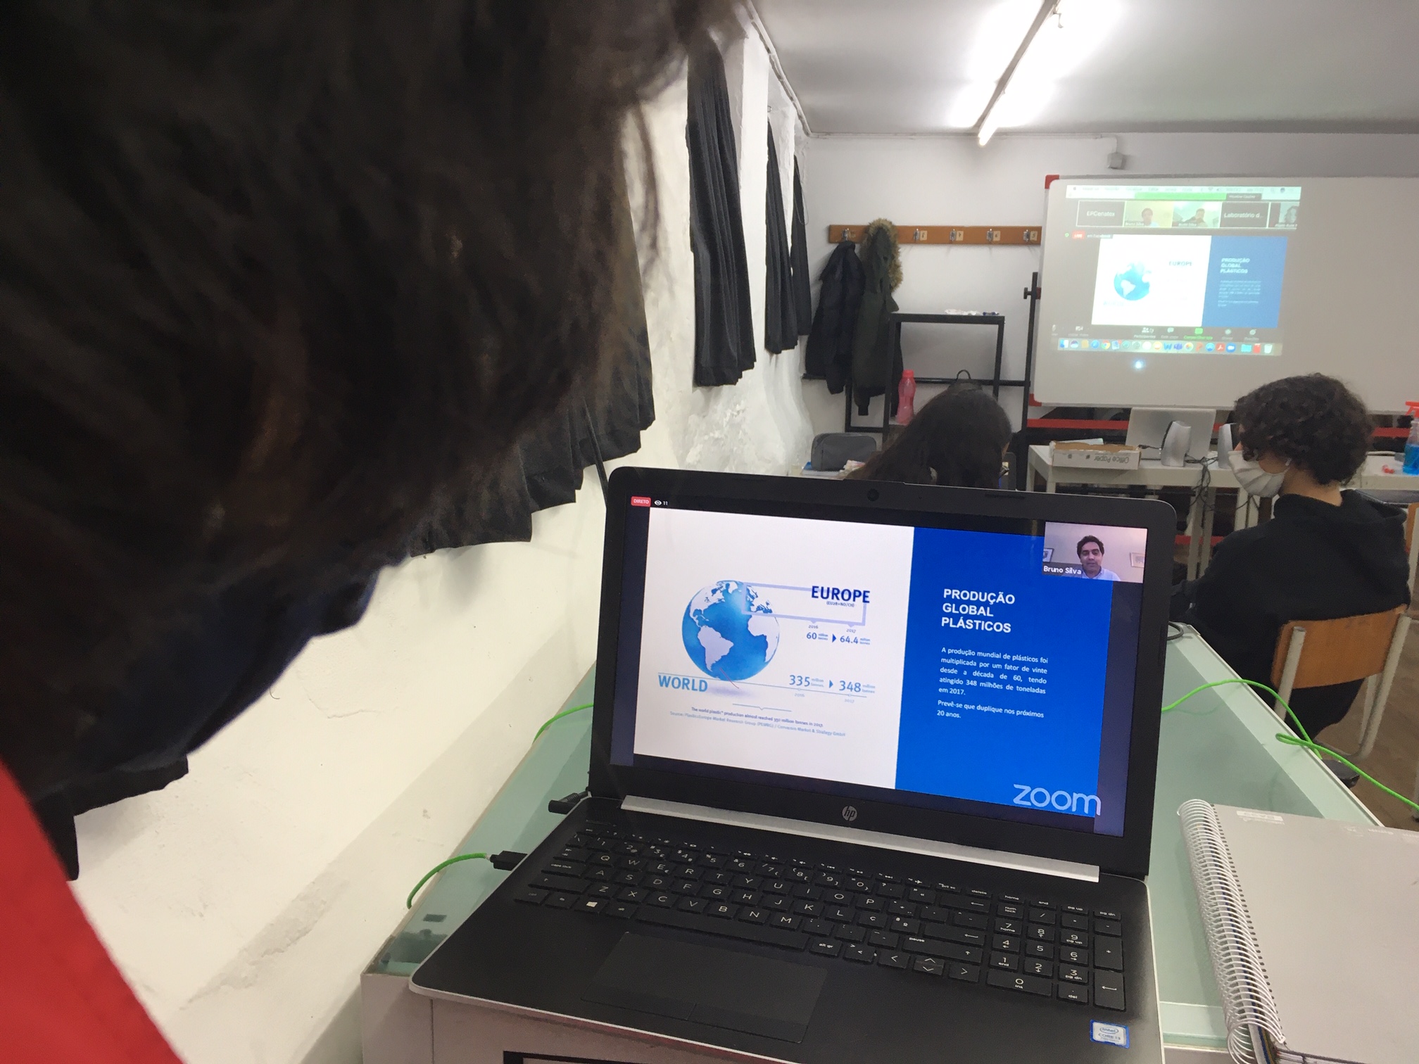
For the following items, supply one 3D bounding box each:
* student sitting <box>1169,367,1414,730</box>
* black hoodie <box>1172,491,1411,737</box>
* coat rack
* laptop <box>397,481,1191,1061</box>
[{"bbox_3d":[1.187,0.258,2.787,0.520,1.250,0.660,-5,13,-25],"label":"student sitting"},{"bbox_3d":[1.234,0.165,2.671,0.520,0.580,0.450,-5,13,-25],"label":"black hoodie"},{"bbox_3d":[1.174,-1.543,6.181,1.090,0.095,0.070,2,12,7],"label":"coat rack"},{"bbox_3d":[0.066,0.118,0.683,0.377,0.256,0.290,5,13,17],"label":"laptop"}]

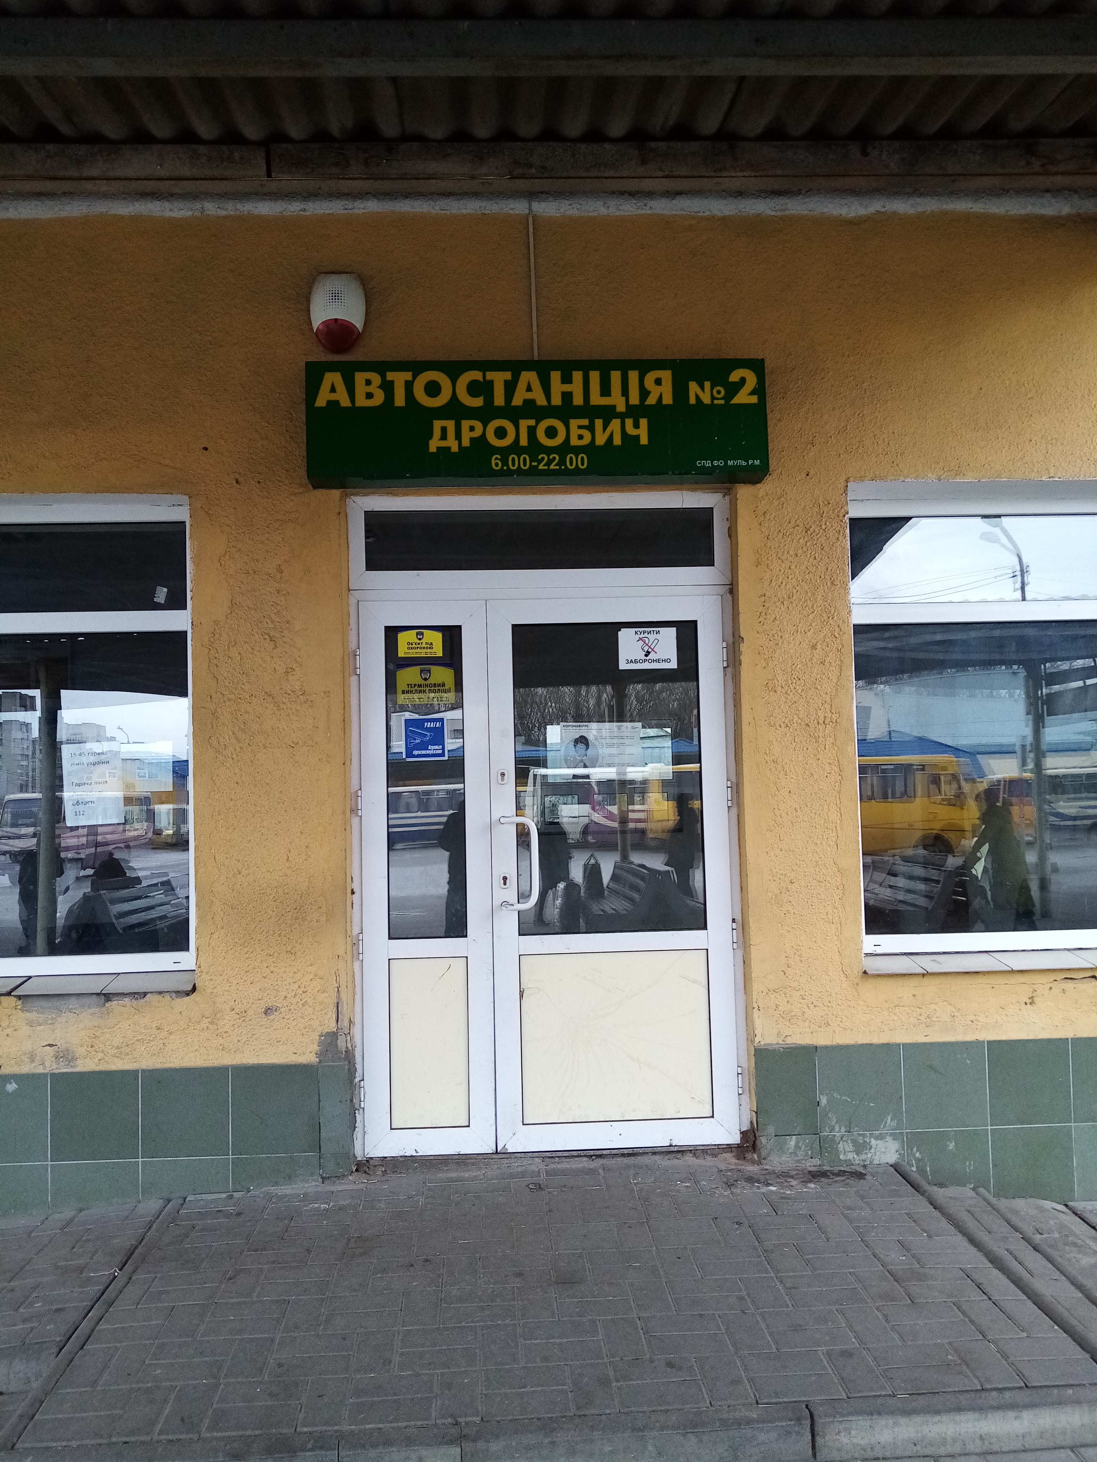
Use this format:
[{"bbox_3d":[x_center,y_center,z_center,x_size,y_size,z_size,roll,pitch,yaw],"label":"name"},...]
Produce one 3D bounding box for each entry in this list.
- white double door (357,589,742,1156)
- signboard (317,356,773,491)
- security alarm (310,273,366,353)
[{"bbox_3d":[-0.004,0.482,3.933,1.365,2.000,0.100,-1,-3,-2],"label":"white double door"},{"bbox_3d":[-0.035,-1.075,3.838,1.585,0.400,0.126,-1,-3,-2],"label":"signboard"},{"bbox_3d":[-0.739,-1.471,3.856,0.195,0.275,0.085,-1,-3,-2],"label":"security alarm"}]

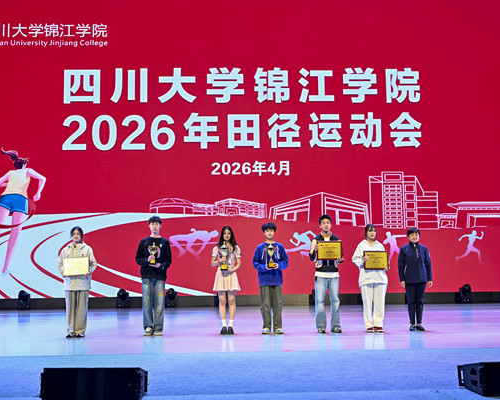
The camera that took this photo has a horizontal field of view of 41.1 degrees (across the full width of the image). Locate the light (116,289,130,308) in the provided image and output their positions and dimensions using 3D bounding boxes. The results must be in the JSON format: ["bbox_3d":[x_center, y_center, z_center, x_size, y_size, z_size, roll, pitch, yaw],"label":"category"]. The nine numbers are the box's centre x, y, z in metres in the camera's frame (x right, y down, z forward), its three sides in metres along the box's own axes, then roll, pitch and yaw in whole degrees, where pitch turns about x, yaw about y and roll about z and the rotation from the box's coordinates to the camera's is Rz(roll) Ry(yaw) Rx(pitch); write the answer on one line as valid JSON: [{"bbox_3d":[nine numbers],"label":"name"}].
[{"bbox_3d":[-3.171,2.464,16.665,0.333,0.473,0.290,0,-6,-3],"label":"light"}]

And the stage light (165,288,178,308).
[{"bbox_3d":[-1.948,2.452,16.679,0.318,0.471,0.290,0,-6,-3],"label":"stage light"}]

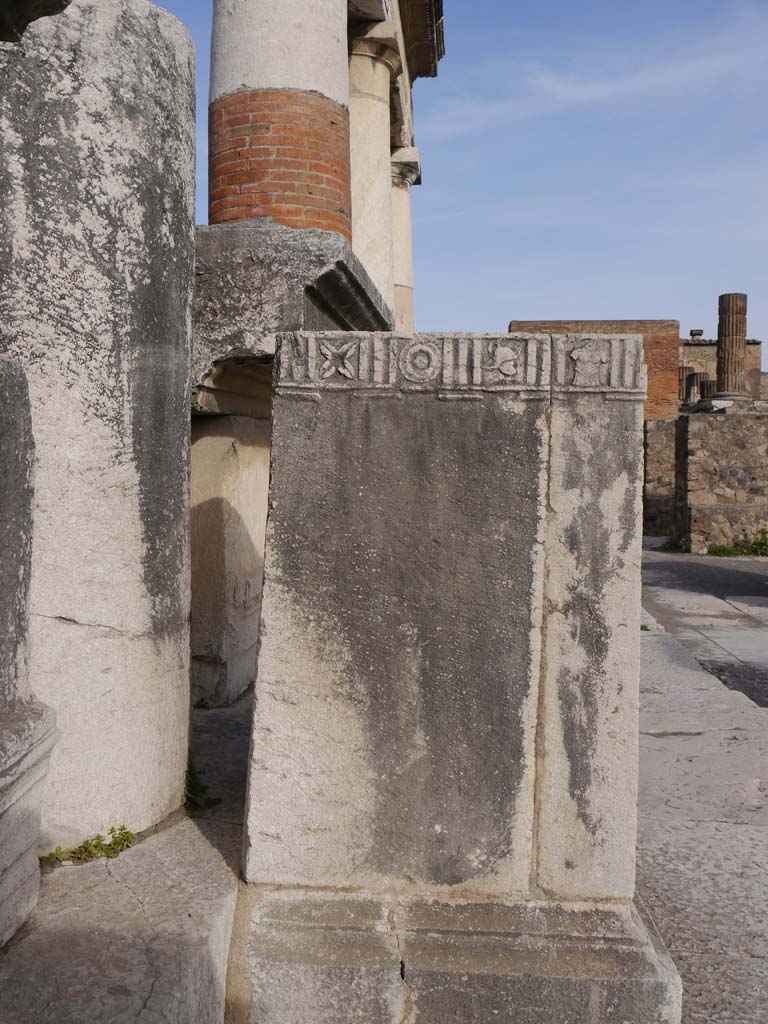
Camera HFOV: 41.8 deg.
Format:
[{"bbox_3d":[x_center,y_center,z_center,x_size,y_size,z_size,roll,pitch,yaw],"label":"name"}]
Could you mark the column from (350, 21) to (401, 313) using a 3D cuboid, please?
[{"bbox_3d":[-0.297,-2.007,9.500,0.836,4.798,0.836,1,3,5],"label":"column"}]

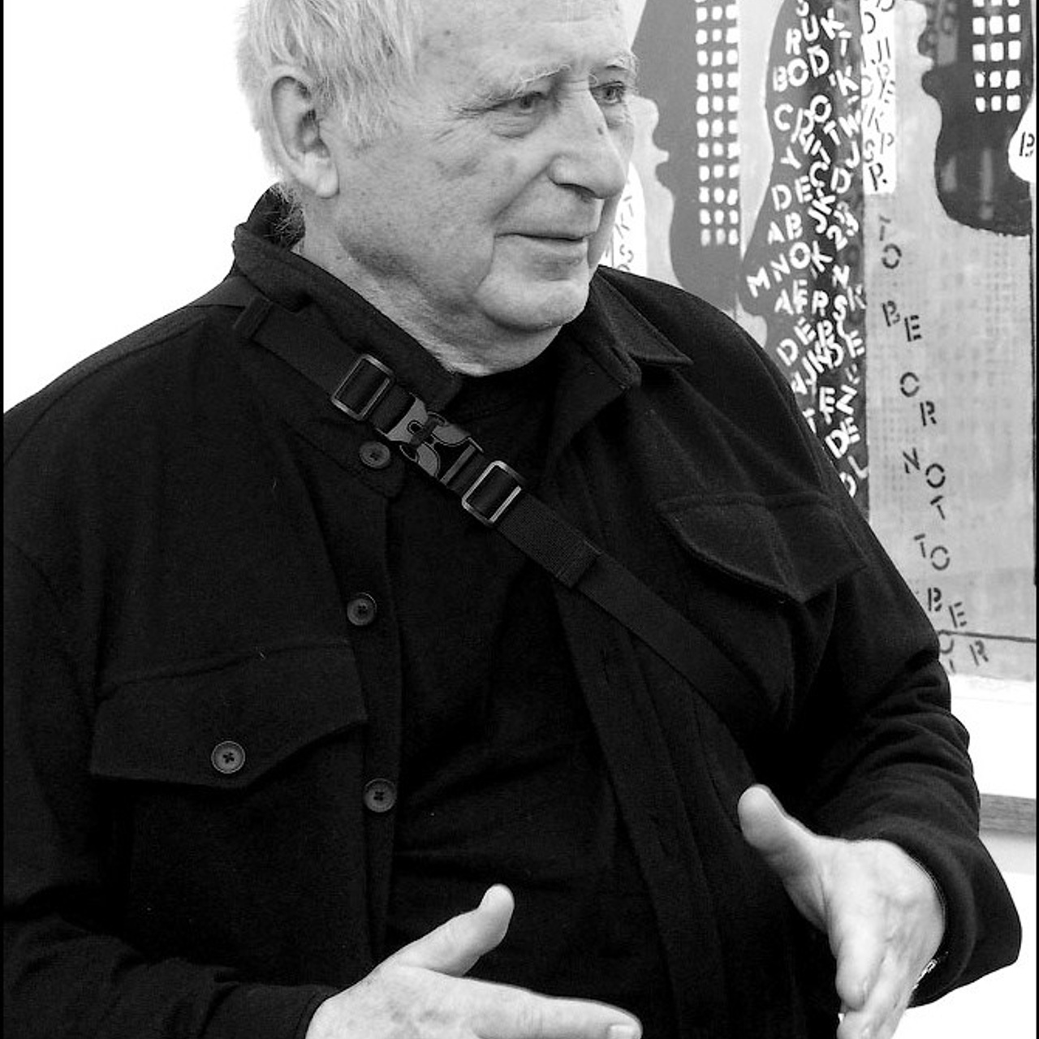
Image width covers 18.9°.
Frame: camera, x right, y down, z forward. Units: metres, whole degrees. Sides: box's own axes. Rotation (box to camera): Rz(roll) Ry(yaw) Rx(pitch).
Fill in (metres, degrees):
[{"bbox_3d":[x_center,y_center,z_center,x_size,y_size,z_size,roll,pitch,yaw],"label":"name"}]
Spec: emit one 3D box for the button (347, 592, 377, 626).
[{"bbox_3d":[-0.087,0.050,1.735,0.019,0.019,0.004,-2,3,-25],"label":"button"}]

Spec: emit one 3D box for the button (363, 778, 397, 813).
[{"bbox_3d":[-0.077,0.153,1.725,0.019,0.019,0.004,-1,-3,-14],"label":"button"}]

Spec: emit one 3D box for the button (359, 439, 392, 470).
[{"bbox_3d":[-0.081,-0.036,1.745,0.019,0.019,0.004,-2,-31,-21],"label":"button"}]

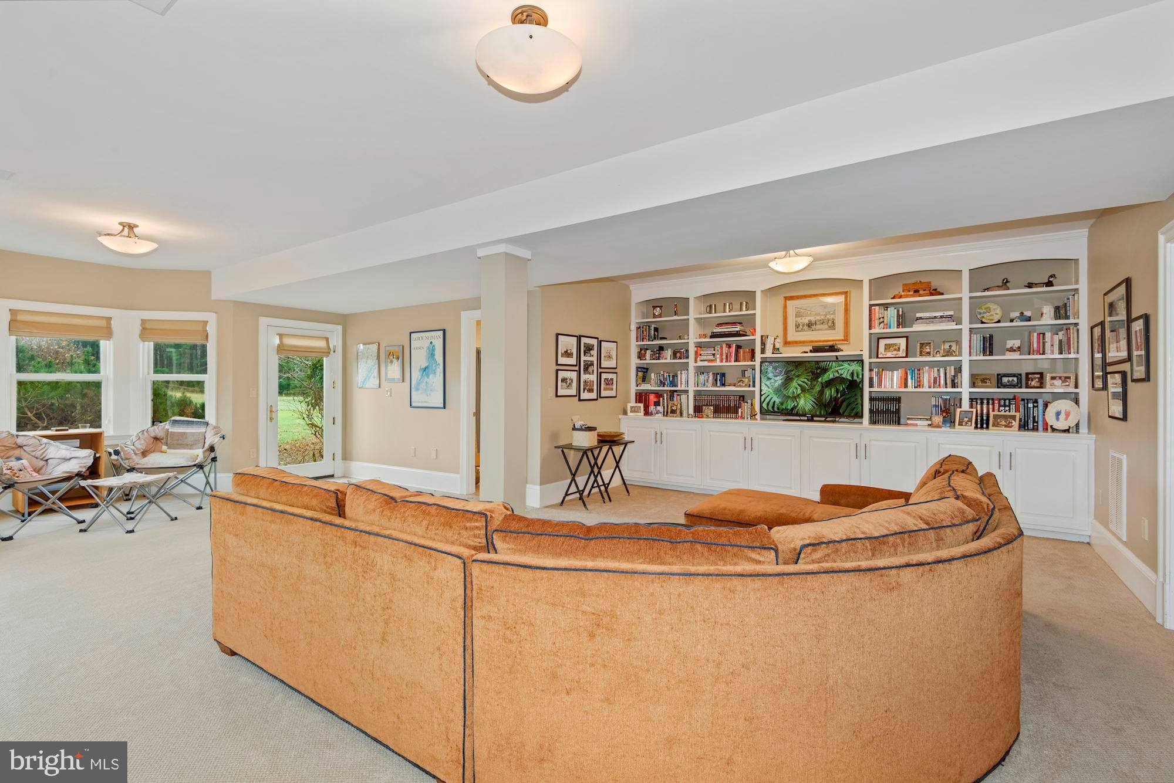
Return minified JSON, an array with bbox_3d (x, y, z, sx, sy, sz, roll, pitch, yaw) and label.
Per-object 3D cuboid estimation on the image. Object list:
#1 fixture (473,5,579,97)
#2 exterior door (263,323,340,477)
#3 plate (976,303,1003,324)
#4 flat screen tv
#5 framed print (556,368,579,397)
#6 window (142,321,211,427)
[{"bbox_3d":[-0.218,-1.299,1.993,0.405,0.250,0.405,0,0,0],"label":"fixture"},{"bbox_3d":[-3.924,0.176,7.221,0.080,2.110,0.990,1,0,34],"label":"exterior door"},{"bbox_3d":[3.827,-0.742,4.965,0.198,0.192,0.055,1,0,34],"label":"plate"},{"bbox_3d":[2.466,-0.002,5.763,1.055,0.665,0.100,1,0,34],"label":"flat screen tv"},{"bbox_3d":[-0.234,-0.091,5.944,0.030,0.305,0.400,0,0,34],"label":"framed print"},{"bbox_3d":[-5.009,-0.200,6.382,0.740,1.340,0.080,0,0,-11],"label":"window"}]

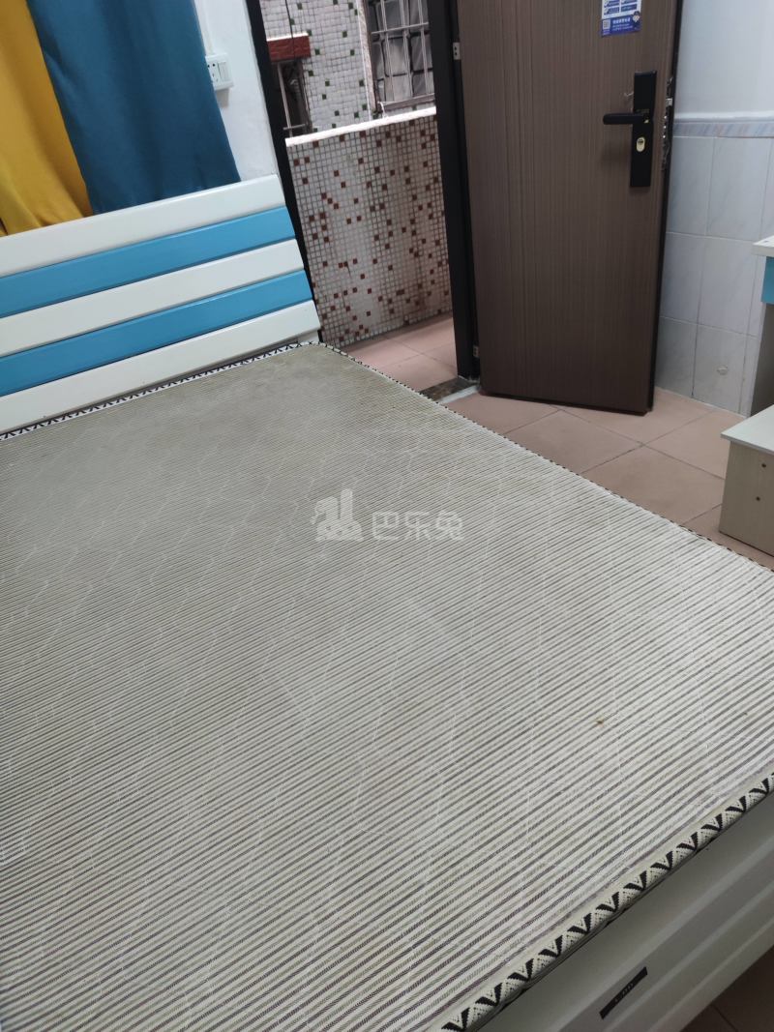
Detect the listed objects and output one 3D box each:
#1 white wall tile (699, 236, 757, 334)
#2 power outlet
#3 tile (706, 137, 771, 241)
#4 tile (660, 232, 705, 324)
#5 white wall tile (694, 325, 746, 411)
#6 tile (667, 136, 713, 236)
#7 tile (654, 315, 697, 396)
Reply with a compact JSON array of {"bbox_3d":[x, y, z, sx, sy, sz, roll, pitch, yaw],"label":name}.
[{"bbox_3d":[1.155,-0.779,2.421,0.010,0.300,0.200,-24,35,-21],"label":"white wall tile"},{"bbox_3d":[-0.513,-1.322,2.133,0.086,0.086,0.035,-24,35,-21],"label":"power outlet"},{"bbox_3d":[1.110,-1.030,2.261,0.010,0.300,0.200,-24,35,-21],"label":"tile"},{"bbox_3d":[1.054,-0.859,2.576,0.010,0.300,0.200,-24,35,-21],"label":"tile"},{"bbox_3d":[1.199,-0.531,2.579,0.010,0.293,0.200,-24,35,-21],"label":"white wall tile"},{"bbox_3d":[1.009,-1.111,2.415,0.010,0.300,0.200,-24,35,-21],"label":"tile"},{"bbox_3d":[1.098,-0.612,2.733,0.010,0.293,0.200,-24,35,-21],"label":"tile"}]

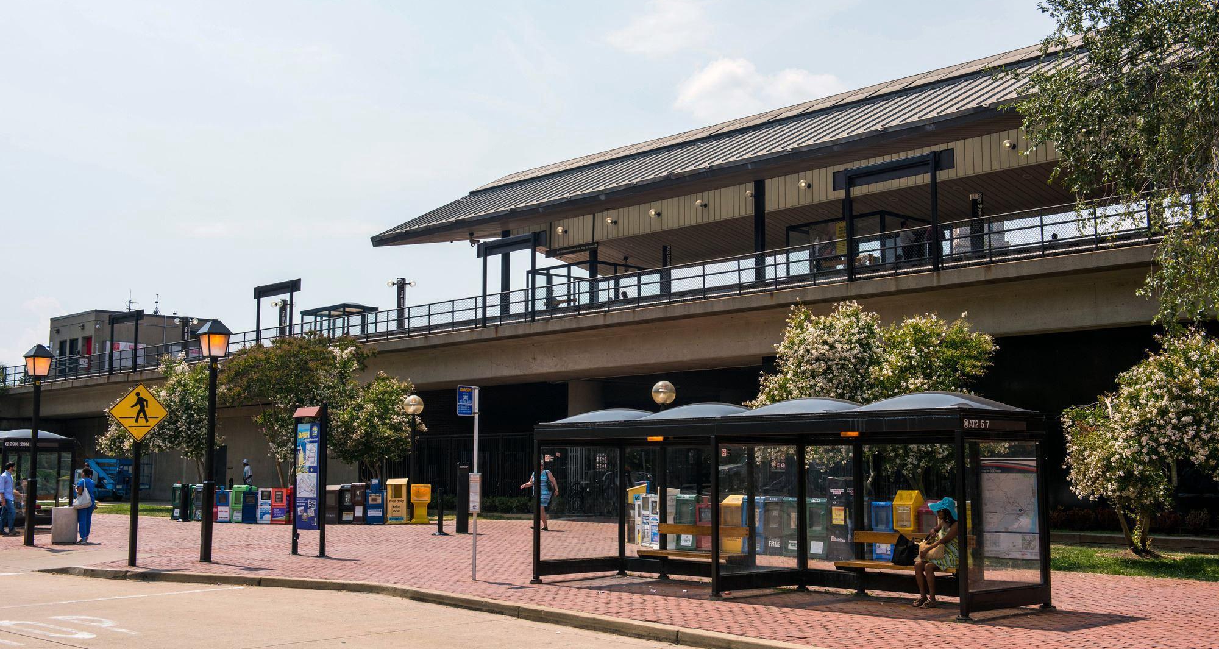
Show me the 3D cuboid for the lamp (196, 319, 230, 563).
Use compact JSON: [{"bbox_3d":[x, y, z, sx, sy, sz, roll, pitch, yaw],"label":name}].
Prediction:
[{"bbox_3d":[-7.137,2.071,24.220,0.480,4.300,0.480,6,-9,-43],"label":"lamp"}]

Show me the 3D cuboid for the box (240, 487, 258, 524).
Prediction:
[{"bbox_3d":[-10.321,5.188,38.897,0.430,1.000,0.400,0,-6,-3],"label":"box"}]

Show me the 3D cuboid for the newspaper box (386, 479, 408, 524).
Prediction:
[{"bbox_3d":[-6.068,5.070,38.870,0.570,1.300,0.480,0,-6,-3],"label":"newspaper box"}]

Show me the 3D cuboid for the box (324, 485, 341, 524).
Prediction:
[{"bbox_3d":[-7.963,5.174,38.959,0.470,1.110,0.420,0,-6,4],"label":"box"}]

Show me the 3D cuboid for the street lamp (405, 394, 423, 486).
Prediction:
[{"bbox_3d":[-5.999,4.077,41.404,0.600,3.800,0.600,0,-6,0],"label":"street lamp"}]

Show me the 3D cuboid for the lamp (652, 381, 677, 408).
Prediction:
[{"bbox_3d":[1.207,3.035,30.962,0.550,3.500,0.550,6,-9,-43],"label":"lamp"}]

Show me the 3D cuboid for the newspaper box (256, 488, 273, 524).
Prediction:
[{"bbox_3d":[-9.909,5.225,39.156,0.430,1.050,0.400,-1,-6,14],"label":"newspaper box"}]

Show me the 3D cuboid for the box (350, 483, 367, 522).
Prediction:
[{"bbox_3d":[-7.172,5.129,38.813,0.420,1.170,0.400,0,-6,1],"label":"box"}]

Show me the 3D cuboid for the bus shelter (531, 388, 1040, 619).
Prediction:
[{"bbox_3d":[2.001,2.263,17.728,1.814,2.511,7.184,6,-9,-43],"label":"bus shelter"}]

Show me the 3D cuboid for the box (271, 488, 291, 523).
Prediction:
[{"bbox_3d":[-9.484,5.225,39.106,0.440,1.040,0.400,-1,-6,11],"label":"box"}]

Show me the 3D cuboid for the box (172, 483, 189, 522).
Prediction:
[{"bbox_3d":[-12.973,5.378,41.072,0.450,1.100,0.420,0,-6,0],"label":"box"}]

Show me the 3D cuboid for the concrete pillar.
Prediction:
[{"bbox_3d":[-0.806,4.139,47.039,1.250,4.450,1.250,6,-9,-43],"label":"concrete pillar"}]

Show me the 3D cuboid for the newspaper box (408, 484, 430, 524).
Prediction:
[{"bbox_3d":[-5.164,4.937,37.261,0.520,1.070,0.460,0,-6,3],"label":"newspaper box"}]

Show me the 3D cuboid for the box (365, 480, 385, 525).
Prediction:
[{"bbox_3d":[-6.664,5.059,38.669,0.520,1.280,0.450,0,-6,0],"label":"box"}]

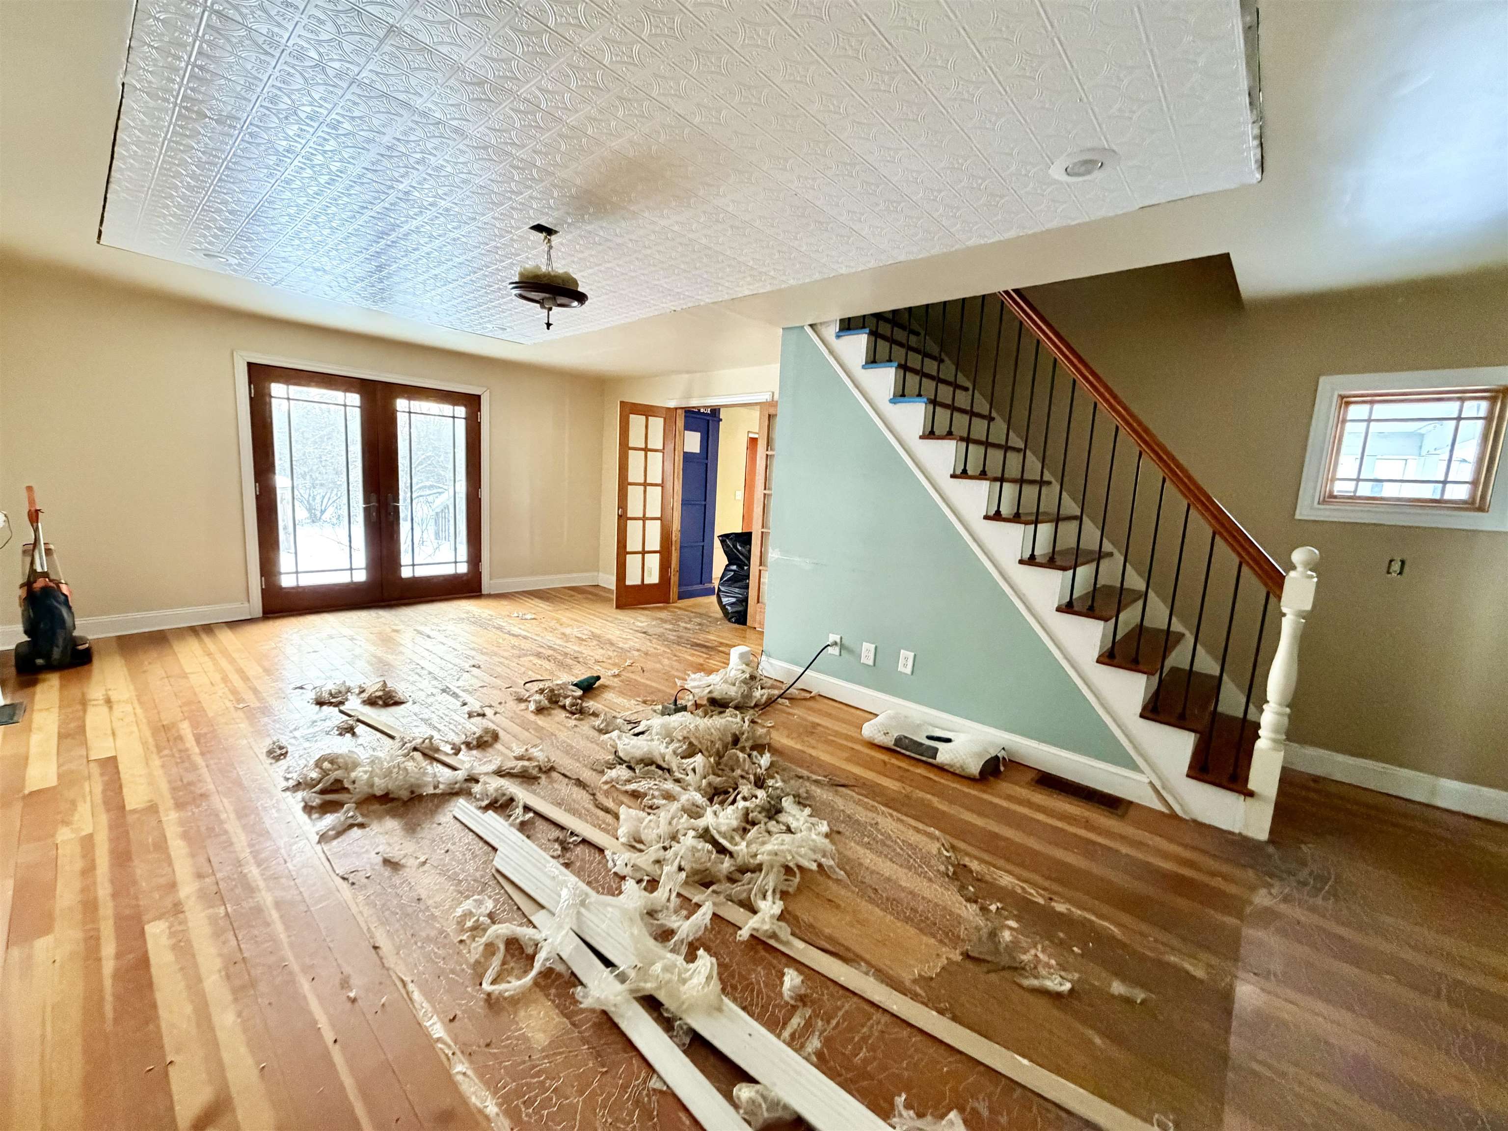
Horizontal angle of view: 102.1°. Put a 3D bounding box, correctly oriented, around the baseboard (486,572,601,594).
[{"bbox_3d":[-2.318,0.196,6.845,0.020,0.146,1.270,10,10,41],"label":"baseboard"}]

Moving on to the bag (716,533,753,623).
[{"bbox_3d":[-0.118,0.091,5.916,0.480,0.860,0.460,10,10,41],"label":"bag"}]

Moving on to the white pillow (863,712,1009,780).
[{"bbox_3d":[0.943,0.914,3.190,0.630,0.105,0.350,10,10,41],"label":"white pillow"}]

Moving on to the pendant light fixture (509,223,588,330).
[{"bbox_3d":[-0.901,-1.248,2.682,0.340,0.410,0.340,10,10,41],"label":"pendant light fixture"}]

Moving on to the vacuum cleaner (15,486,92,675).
[{"bbox_3d":[-4.233,0.063,3.651,0.360,1.060,0.300,9,10,36],"label":"vacuum cleaner"}]

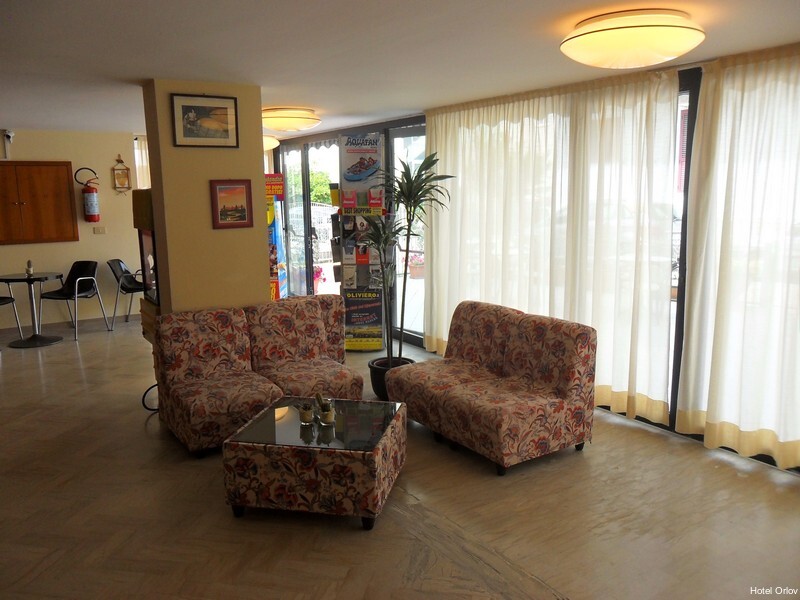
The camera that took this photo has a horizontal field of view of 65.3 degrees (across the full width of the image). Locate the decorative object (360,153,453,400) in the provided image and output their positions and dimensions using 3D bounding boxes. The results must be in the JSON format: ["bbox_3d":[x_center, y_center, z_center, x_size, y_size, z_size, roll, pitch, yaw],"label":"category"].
[{"bbox_3d":[0.046,-0.133,4.490,0.660,1.806,0.620,-1,10,0],"label":"decorative object"}]

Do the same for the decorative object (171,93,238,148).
[{"bbox_3d":[-1.422,-1.310,4.591,0.463,0.369,0.030,-4,10,-22],"label":"decorative object"}]

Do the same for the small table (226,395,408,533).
[{"bbox_3d":[-0.397,0.810,3.251,0.726,0.378,0.706,1,10,12],"label":"small table"}]

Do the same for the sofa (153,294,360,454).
[{"bbox_3d":[-0.990,0.502,4.546,1.300,0.800,0.790,-7,11,-32],"label":"sofa"}]

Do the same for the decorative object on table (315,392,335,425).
[{"bbox_3d":[-0.387,0.552,3.183,0.100,0.155,0.075,-1,10,0],"label":"decorative object on table"}]

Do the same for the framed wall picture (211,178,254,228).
[{"bbox_3d":[-1.161,-0.662,4.327,0.278,0.331,0.030,-6,11,-27],"label":"framed wall picture"}]

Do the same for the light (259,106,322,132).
[{"bbox_3d":[-1.094,-1.766,6.139,0.637,0.180,0.637,0,10,0],"label":"light"}]

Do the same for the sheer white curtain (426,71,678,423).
[{"bbox_3d":[1.037,-0.470,5.256,0.130,2.400,2.609,-8,12,-36],"label":"sheer white curtain"}]

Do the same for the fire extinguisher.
[{"bbox_3d":[-3.859,-1.302,7.719,0.238,0.671,0.200,-8,12,-34],"label":"fire extinguisher"}]

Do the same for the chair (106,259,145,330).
[{"bbox_3d":[-3.261,-0.050,7.802,0.560,0.830,0.570,-1,10,-3],"label":"chair"}]

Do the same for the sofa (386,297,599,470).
[{"bbox_3d":[0.571,0.531,4.307,0.783,0.800,1.275,-7,11,-32],"label":"sofa"}]

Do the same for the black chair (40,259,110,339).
[{"bbox_3d":[-3.697,-0.019,7.068,0.550,0.820,0.550,2,10,17],"label":"black chair"}]

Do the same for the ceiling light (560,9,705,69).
[{"bbox_3d":[1.050,-1.169,2.855,0.612,0.173,0.612,-1,10,0],"label":"ceiling light"}]

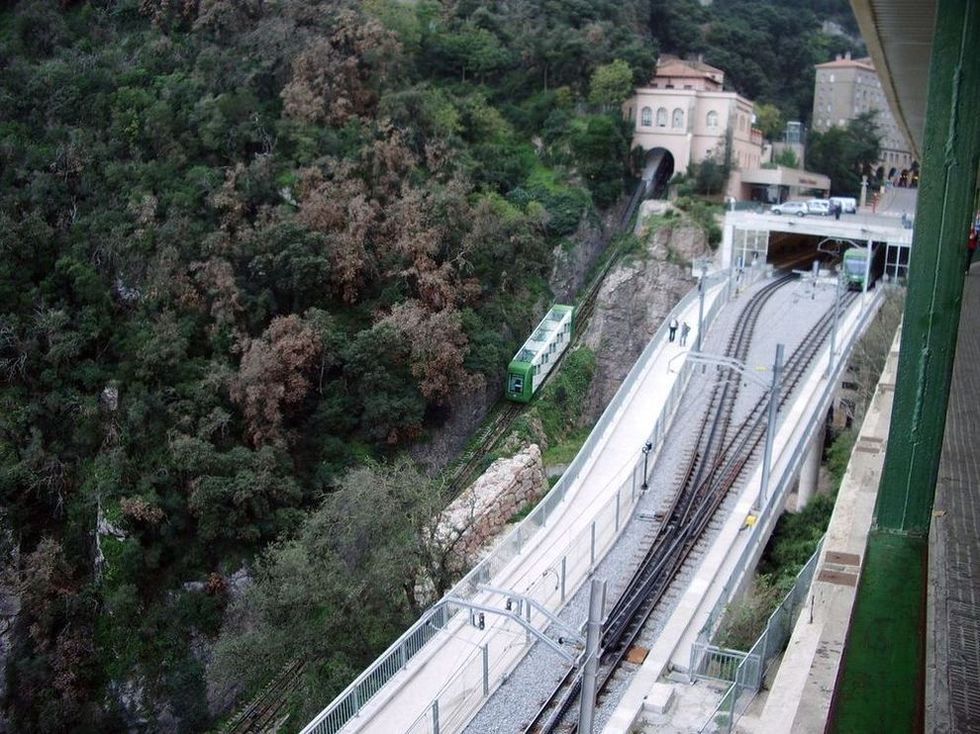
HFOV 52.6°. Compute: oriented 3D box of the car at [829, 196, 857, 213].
[{"bbox_3d":[41.170,-19.043,117.000,4.200,1.820,1.750,12,16,39],"label":"car"}]

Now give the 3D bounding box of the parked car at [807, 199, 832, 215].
[{"bbox_3d":[37.073,-18.244,113.500,4.100,1.680,1.700,10,14,31],"label":"parked car"}]

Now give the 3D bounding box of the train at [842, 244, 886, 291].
[{"bbox_3d":[40.776,-11.762,107.605,2.600,3.800,28.000,7,13,22],"label":"train"}]

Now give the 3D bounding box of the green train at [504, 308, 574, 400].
[{"bbox_3d":[5.500,-1.570,103.500,2.400,3.200,11.800,9,41,28],"label":"green train"}]

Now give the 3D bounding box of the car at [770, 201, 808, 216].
[{"bbox_3d":[33.320,-17.548,110.000,4.000,1.480,1.680,9,14,29],"label":"car"}]

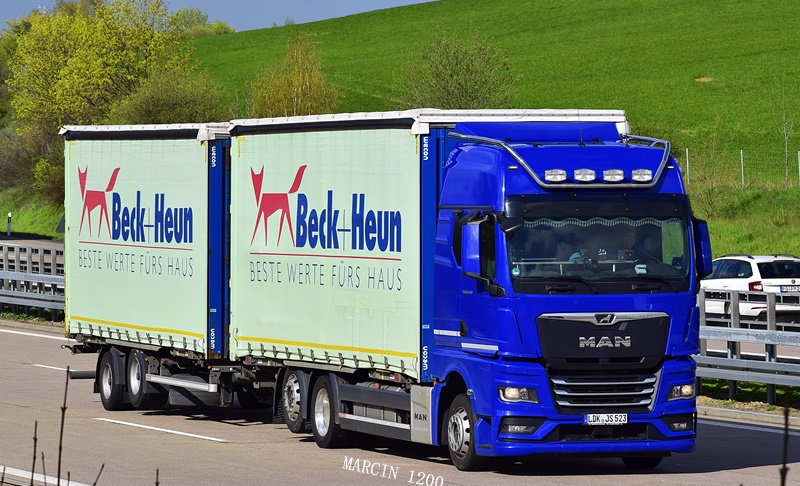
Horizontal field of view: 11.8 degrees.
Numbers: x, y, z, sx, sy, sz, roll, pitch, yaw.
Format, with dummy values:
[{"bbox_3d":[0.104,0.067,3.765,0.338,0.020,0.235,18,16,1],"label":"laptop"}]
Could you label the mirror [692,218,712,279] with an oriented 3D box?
[{"bbox_3d":[3.416,0.050,43.540,0.220,0.670,0.180,0,0,-19],"label":"mirror"}]

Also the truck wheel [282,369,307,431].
[{"bbox_3d":[-1.222,1.972,49.392,0.330,0.890,0.890,0,0,-19],"label":"truck wheel"}]

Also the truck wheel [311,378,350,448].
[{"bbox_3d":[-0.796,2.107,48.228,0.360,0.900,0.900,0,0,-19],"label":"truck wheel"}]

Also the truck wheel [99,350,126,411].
[{"bbox_3d":[-4.176,2.064,57.862,0.380,0.880,0.880,0,0,-19],"label":"truck wheel"}]

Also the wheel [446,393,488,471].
[{"bbox_3d":[0.826,2.131,43.572,0.330,0.890,0.890,0,0,-19],"label":"wheel"}]

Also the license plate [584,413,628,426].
[{"bbox_3d":[2.272,1.936,42.638,0.520,0.110,0.020,0,0,-19],"label":"license plate"}]

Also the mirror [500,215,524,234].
[{"bbox_3d":[1.230,-0.203,42.367,0.270,0.220,0.200,0,0,-19],"label":"mirror"}]

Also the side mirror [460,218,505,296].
[{"bbox_3d":[0.855,0.147,42.597,0.330,0.860,0.260,0,0,-19],"label":"side mirror"}]

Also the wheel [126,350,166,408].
[{"bbox_3d":[-3.668,1.946,56.418,0.380,0.880,0.880,0,0,-19],"label":"wheel"}]

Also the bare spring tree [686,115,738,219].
[{"bbox_3d":[8.698,-2.136,108.000,1.500,2.950,1.500,0,0,0],"label":"bare spring tree"}]

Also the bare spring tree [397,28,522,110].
[{"bbox_3d":[2.000,-4.487,130.000,4.000,5.300,4.000,0,0,0],"label":"bare spring tree"}]

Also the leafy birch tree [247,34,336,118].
[{"bbox_3d":[-4.030,-4.855,145.000,3.300,6.000,3.300,0,0,0],"label":"leafy birch tree"}]

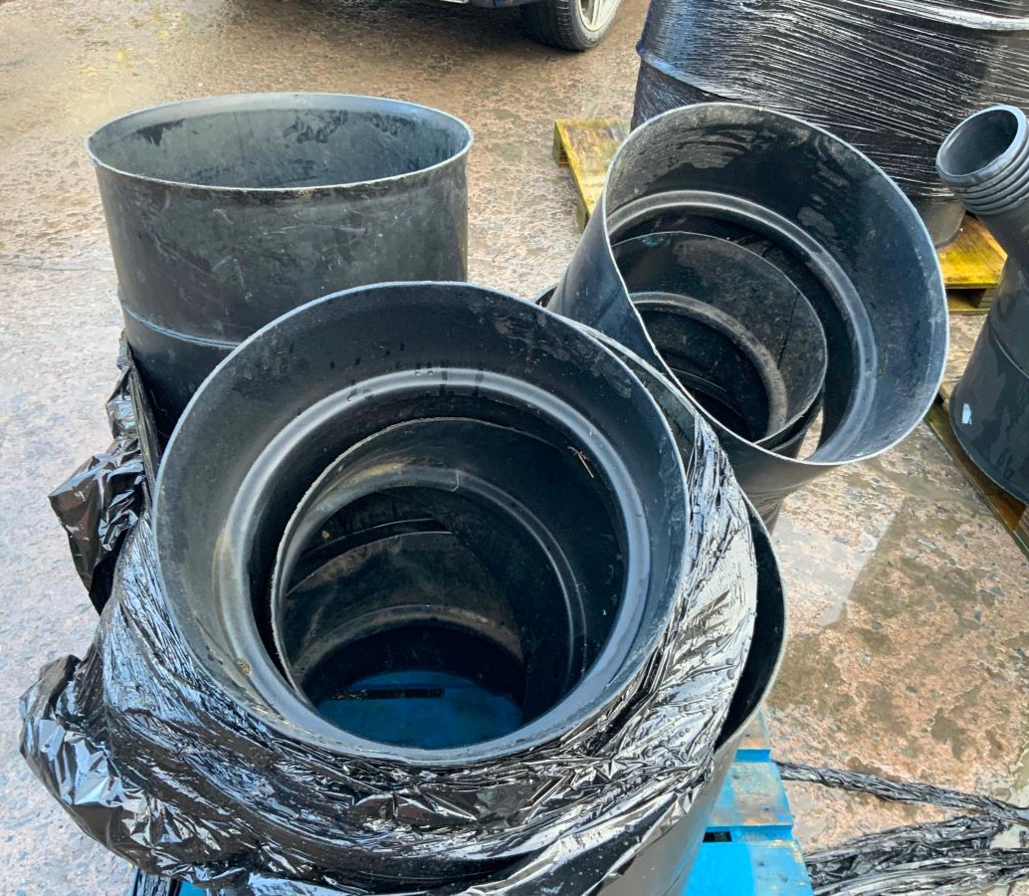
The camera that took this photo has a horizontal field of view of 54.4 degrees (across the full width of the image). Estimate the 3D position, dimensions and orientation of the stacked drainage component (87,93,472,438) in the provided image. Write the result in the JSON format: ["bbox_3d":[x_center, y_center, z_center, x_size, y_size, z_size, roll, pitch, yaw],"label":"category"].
[{"bbox_3d":[-0.351,-0.203,1.658,0.560,0.620,0.560,1,31,-1],"label":"stacked drainage component"}]

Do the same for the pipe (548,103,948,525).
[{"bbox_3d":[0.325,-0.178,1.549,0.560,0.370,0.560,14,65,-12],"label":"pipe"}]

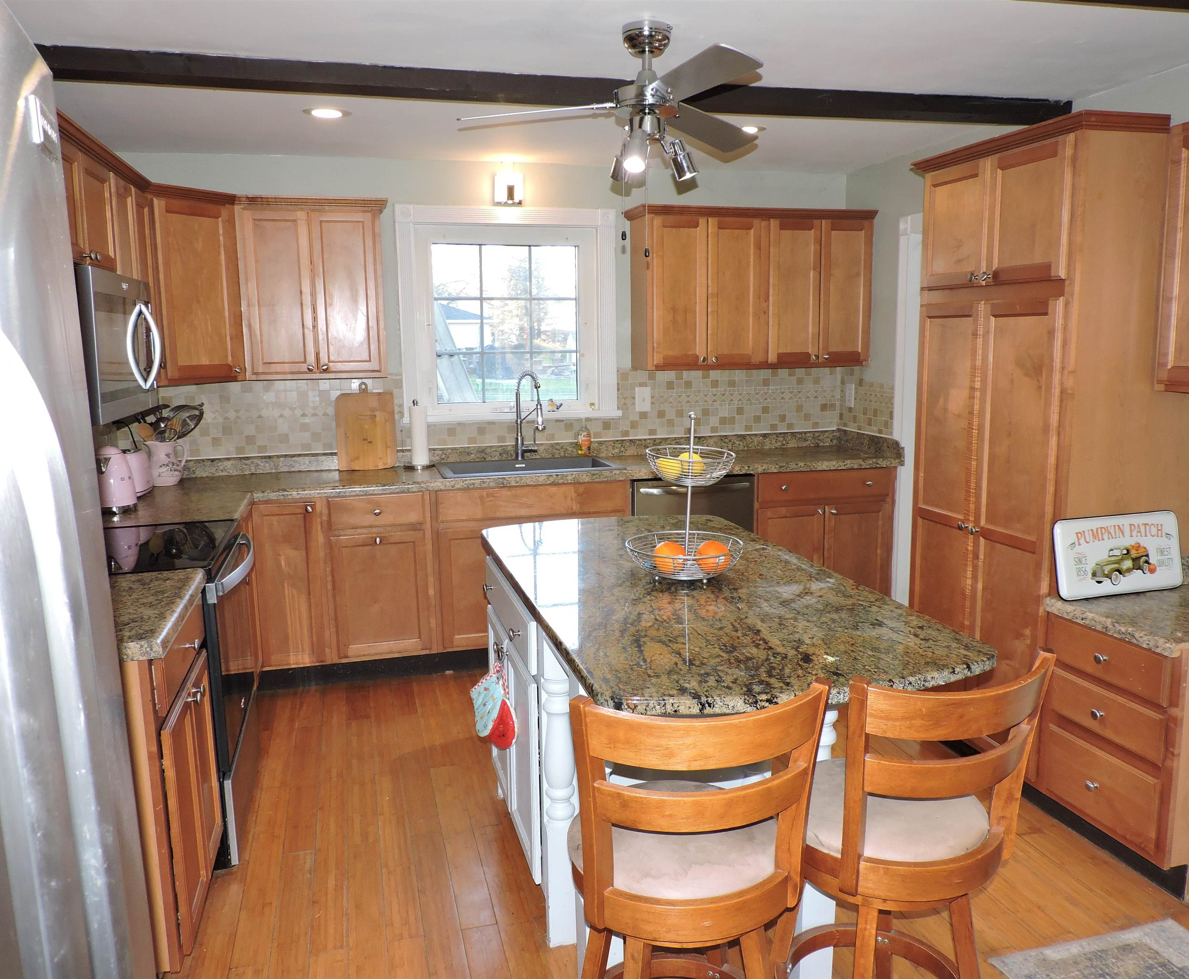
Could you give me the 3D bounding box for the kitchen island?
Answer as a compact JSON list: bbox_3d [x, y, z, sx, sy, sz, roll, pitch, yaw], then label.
[{"bbox_3d":[0.216,0.681,2.495,0.825,0.914,1.745,-3,10,-15],"label":"kitchen island"}]

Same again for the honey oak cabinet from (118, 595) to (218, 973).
[{"bbox_3d":[-1.352,0.749,2.318,0.635,0.834,0.615,-3,11,-14],"label":"honey oak cabinet"}]

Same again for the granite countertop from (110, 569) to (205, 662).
[{"bbox_3d":[-1.318,0.315,2.156,0.640,0.040,0.660,-3,10,-15],"label":"granite countertop"}]

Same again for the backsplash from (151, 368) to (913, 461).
[{"bbox_3d":[-0.353,-0.379,4.445,3.735,0.376,0.520,-3,11,-14],"label":"backsplash"}]

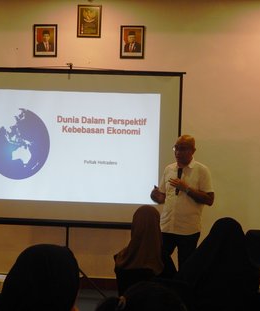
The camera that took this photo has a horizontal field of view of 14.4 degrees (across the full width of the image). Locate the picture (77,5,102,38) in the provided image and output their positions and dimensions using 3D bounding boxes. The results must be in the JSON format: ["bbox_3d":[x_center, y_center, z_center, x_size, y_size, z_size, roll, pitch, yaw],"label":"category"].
[{"bbox_3d":[-0.435,-1.428,10.970,0.260,0.355,0.025,2,0,5],"label":"picture"}]

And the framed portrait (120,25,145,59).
[{"bbox_3d":[0.025,-1.203,10.930,0.260,0.355,0.025,2,0,5],"label":"framed portrait"}]

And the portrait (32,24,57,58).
[{"bbox_3d":[-0.907,-1.226,11.010,0.260,0.355,0.025,2,0,5],"label":"portrait"}]

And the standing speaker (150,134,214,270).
[{"bbox_3d":[0.424,0.619,8.550,0.530,1.640,0.420,2,0,26],"label":"standing speaker"}]

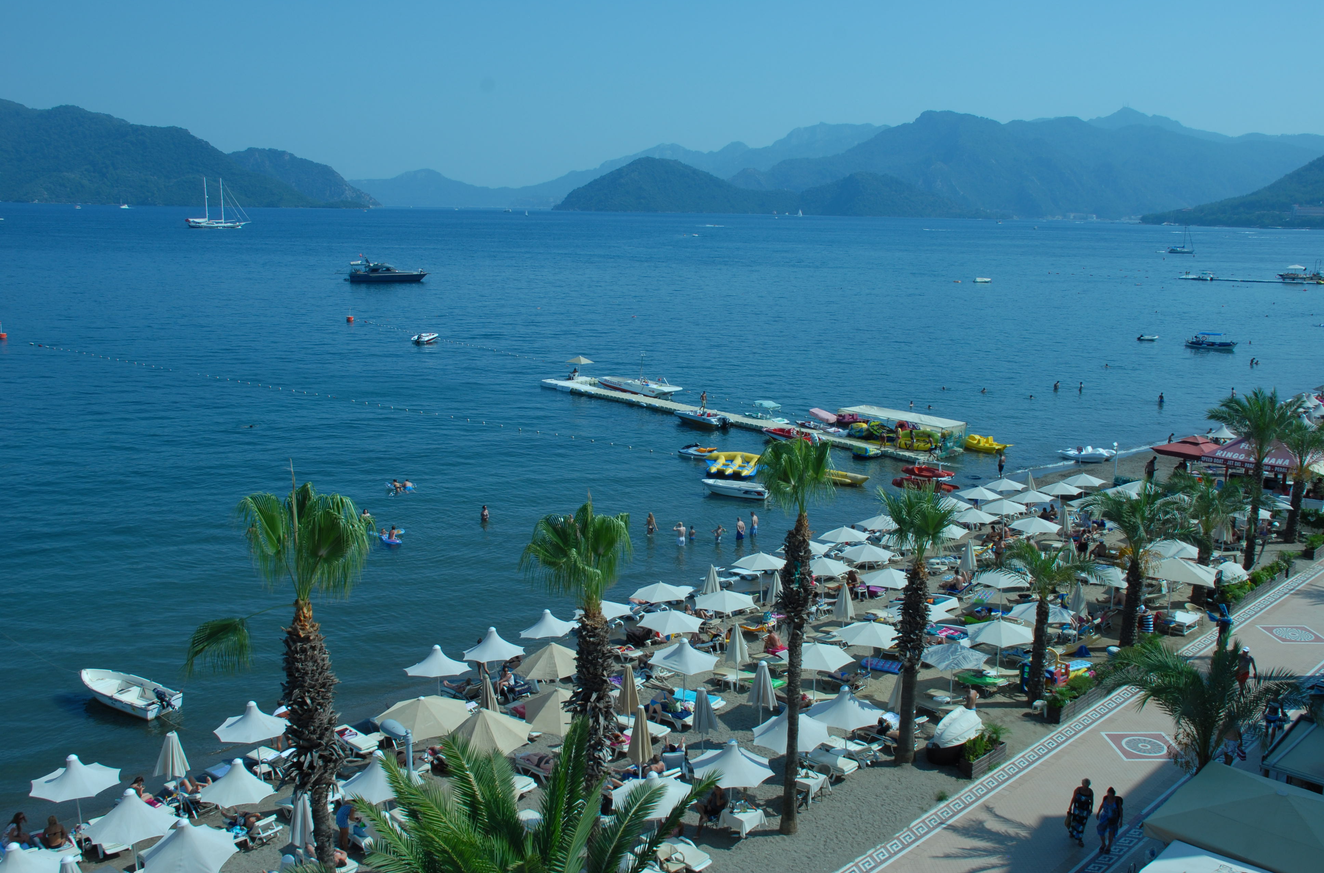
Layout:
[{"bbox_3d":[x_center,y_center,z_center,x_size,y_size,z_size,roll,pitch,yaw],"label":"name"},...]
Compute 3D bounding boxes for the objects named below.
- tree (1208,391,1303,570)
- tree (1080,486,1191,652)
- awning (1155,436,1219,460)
[{"bbox_3d":[25.235,1.762,47.072,4.200,7.700,4.200,1,12,0],"label":"tree"},{"bbox_3d":[16.457,4.590,38.330,3.900,5.650,3.900,1,12,0],"label":"tree"},{"bbox_3d":[31.484,0.346,65.379,3.200,1.200,3.200,12,16,43],"label":"awning"}]

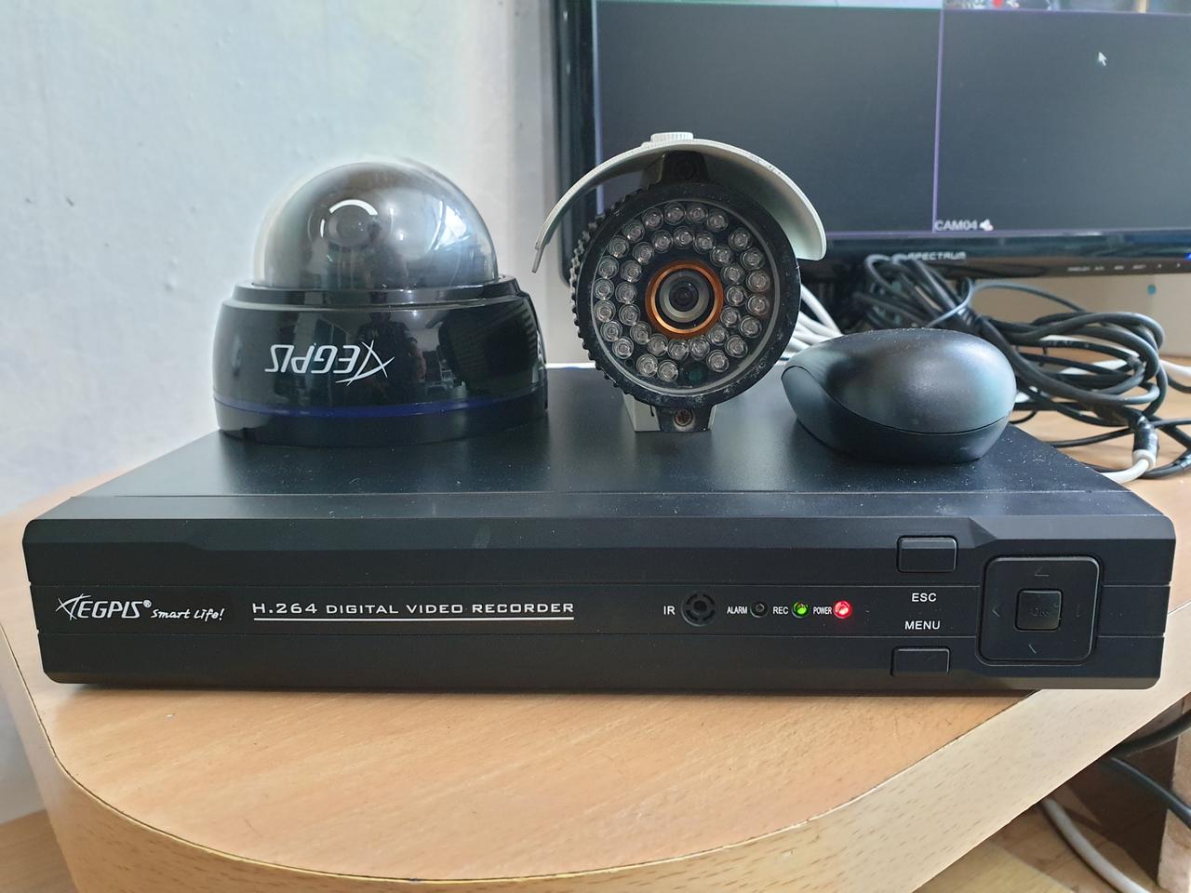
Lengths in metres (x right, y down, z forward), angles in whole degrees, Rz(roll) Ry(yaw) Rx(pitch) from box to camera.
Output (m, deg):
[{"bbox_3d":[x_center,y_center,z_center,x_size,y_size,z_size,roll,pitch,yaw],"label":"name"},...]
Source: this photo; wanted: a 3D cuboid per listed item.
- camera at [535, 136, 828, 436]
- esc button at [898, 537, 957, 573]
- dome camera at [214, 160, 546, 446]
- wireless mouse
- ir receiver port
[{"bbox_3d":[0.020,-0.054,0.281,0.076,0.088,0.113,-2,13,-3],"label":"camera"},{"bbox_3d":[0.067,0.021,0.180,0.011,0.007,0.004,-1,13,4],"label":"esc button"},{"bbox_3d":[-0.070,-0.050,0.290,0.106,0.080,0.106,-1,13,4],"label":"dome camera"},{"bbox_3d":[0.086,-0.020,0.258,0.058,0.029,0.097,-1,13,1],"label":"wireless mouse"},{"bbox_3d":[0.022,0.033,0.185,0.007,0.007,0.003,-1,13,4],"label":"ir receiver port"}]

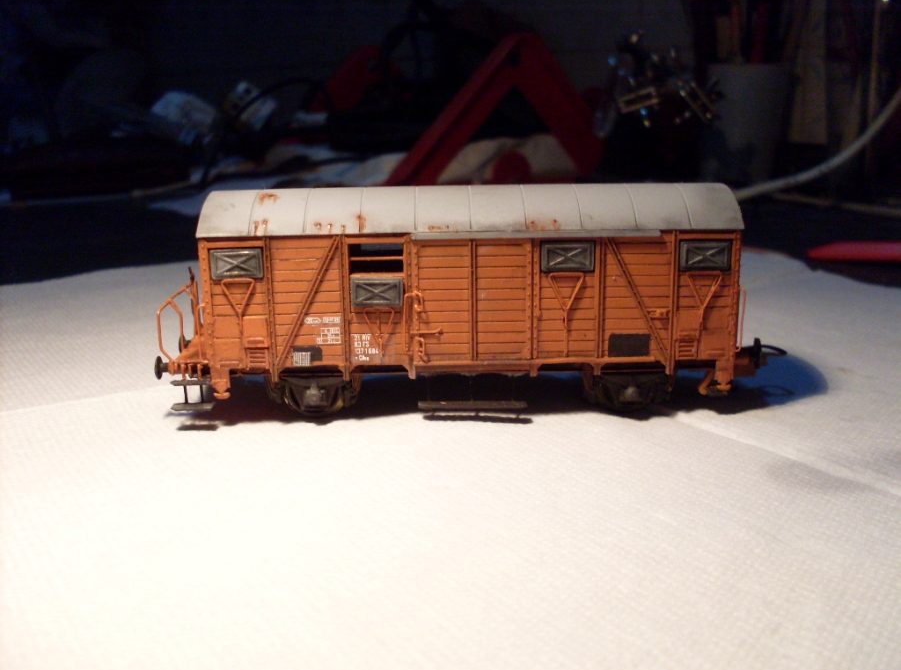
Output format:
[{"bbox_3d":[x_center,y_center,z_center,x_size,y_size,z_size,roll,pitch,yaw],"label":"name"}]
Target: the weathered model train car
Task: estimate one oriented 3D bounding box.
[{"bbox_3d":[0.004,-0.008,0.212,0.131,0.047,0.035,-1,13,0],"label":"weathered model train car"}]

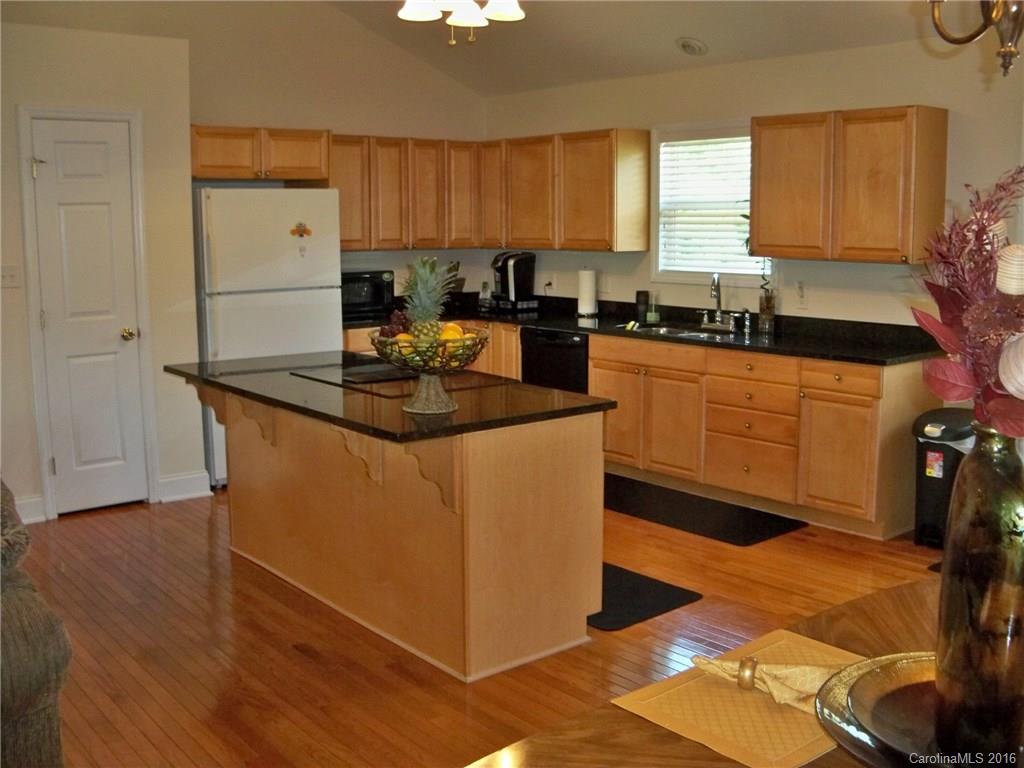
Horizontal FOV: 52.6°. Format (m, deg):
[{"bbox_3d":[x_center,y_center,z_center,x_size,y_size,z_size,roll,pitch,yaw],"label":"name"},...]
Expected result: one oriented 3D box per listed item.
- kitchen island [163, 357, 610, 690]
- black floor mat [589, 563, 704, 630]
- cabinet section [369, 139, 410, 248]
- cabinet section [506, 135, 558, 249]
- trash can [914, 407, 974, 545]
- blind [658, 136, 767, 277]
[{"bbox_3d":[-0.588,0.431,4.251,0.931,0.887,1.910,-7,12,-39],"label":"kitchen island"},{"bbox_3d":[0.186,0.858,4.623,0.595,0.013,1.198,-8,12,-40],"label":"black floor mat"},{"bbox_3d":[-0.927,-1.308,7.139,0.322,0.750,0.320,-8,12,-41],"label":"cabinet section"},{"bbox_3d":[0.247,-1.318,7.213,0.320,0.750,0.527,-8,12,-41],"label":"cabinet section"},{"bbox_3d":[2.176,0.459,5.057,0.380,0.650,0.290,-8,12,-40],"label":"trash can"},{"bbox_3d":[1.224,-1.071,6.281,0.053,0.794,0.880,-7,12,-39],"label":"blind"}]

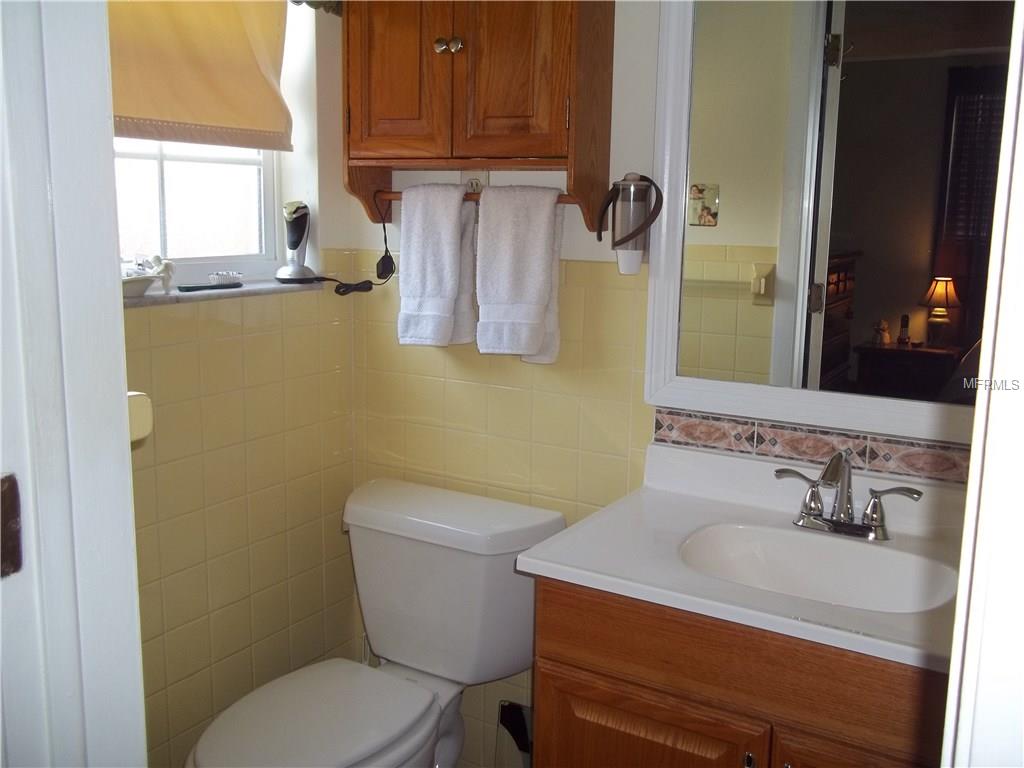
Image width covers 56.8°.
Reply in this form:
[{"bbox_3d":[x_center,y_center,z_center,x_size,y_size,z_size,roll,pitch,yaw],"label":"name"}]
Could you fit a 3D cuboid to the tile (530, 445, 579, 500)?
[{"bbox_3d":[0.089,0.181,1.937,0.108,0.108,0.008,7,12,31],"label":"tile"}]

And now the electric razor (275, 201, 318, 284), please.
[{"bbox_3d":[-0.460,-0.301,2.016,0.082,0.172,0.084,5,11,19],"label":"electric razor"}]

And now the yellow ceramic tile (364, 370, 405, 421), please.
[{"bbox_3d":[-0.284,0.025,2.155,0.108,0.108,0.010,7,12,31],"label":"yellow ceramic tile"}]

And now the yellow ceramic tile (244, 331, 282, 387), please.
[{"bbox_3d":[-0.509,-0.052,1.933,0.010,0.108,0.108,7,12,31],"label":"yellow ceramic tile"}]

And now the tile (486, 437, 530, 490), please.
[{"bbox_3d":[-0.004,0.169,1.999,0.108,0.108,0.009,7,12,30],"label":"tile"}]

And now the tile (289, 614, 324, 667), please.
[{"bbox_3d":[-0.465,0.578,2.141,0.009,0.108,0.108,7,12,30],"label":"tile"}]

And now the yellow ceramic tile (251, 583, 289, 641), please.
[{"bbox_3d":[-0.517,0.485,2.022,0.009,0.108,0.108,7,12,30],"label":"yellow ceramic tile"}]

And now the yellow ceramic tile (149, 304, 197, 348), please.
[{"bbox_3d":[-0.624,-0.116,1.740,0.010,0.080,0.108,7,12,31],"label":"yellow ceramic tile"}]

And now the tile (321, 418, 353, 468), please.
[{"bbox_3d":[-0.402,0.132,2.167,0.010,0.108,0.108,7,12,31],"label":"tile"}]

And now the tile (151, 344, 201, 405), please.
[{"bbox_3d":[-0.624,-0.022,1.752,0.008,0.108,0.108,7,12,31],"label":"tile"}]

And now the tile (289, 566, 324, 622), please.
[{"bbox_3d":[-0.463,0.470,2.122,0.009,0.108,0.108,7,12,30],"label":"tile"}]

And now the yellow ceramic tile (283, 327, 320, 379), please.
[{"bbox_3d":[-0.452,-0.069,2.025,0.009,0.108,0.108,7,12,30],"label":"yellow ceramic tile"}]

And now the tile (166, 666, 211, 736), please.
[{"bbox_3d":[-0.636,0.626,1.865,0.010,0.108,0.108,7,12,31],"label":"tile"}]

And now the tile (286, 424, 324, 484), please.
[{"bbox_3d":[-0.454,0.146,2.057,0.009,0.108,0.108,7,12,30],"label":"tile"}]

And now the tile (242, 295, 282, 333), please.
[{"bbox_3d":[-0.506,-0.144,1.917,0.009,0.073,0.108,7,12,30],"label":"tile"}]

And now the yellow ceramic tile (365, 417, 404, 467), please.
[{"bbox_3d":[-0.285,0.135,2.164,0.108,0.108,0.008,7,12,31],"label":"yellow ceramic tile"}]

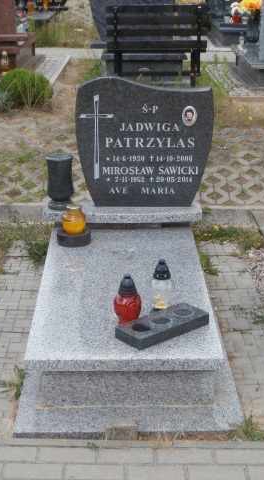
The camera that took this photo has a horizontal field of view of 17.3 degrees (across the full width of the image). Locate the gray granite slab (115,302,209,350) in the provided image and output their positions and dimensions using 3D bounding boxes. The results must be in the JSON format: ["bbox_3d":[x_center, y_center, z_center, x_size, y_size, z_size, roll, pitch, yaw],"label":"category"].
[{"bbox_3d":[0.119,0.332,3.355,0.357,0.043,0.138,-14,24,-36],"label":"gray granite slab"}]

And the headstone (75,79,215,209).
[{"bbox_3d":[0.057,-0.501,4.463,0.699,0.663,0.087,0,19,-1],"label":"headstone"}]

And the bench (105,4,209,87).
[{"bbox_3d":[0.236,-1.700,7.754,0.908,0.816,0.428,-2,20,-7],"label":"bench"}]

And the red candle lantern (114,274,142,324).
[{"bbox_3d":[-0.018,0.234,3.381,0.105,0.209,0.105,0,19,-1],"label":"red candle lantern"}]

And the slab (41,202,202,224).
[{"bbox_3d":[-0.051,-0.147,4.528,0.816,0.056,0.235,0,19,-1],"label":"slab"}]

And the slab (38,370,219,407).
[{"bbox_3d":[-0.016,0.530,3.284,0.648,0.168,0.102,0,19,-1],"label":"slab"}]

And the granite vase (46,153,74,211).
[{"bbox_3d":[-0.366,-0.299,4.470,0.138,0.265,0.138,0,19,-1],"label":"granite vase"}]

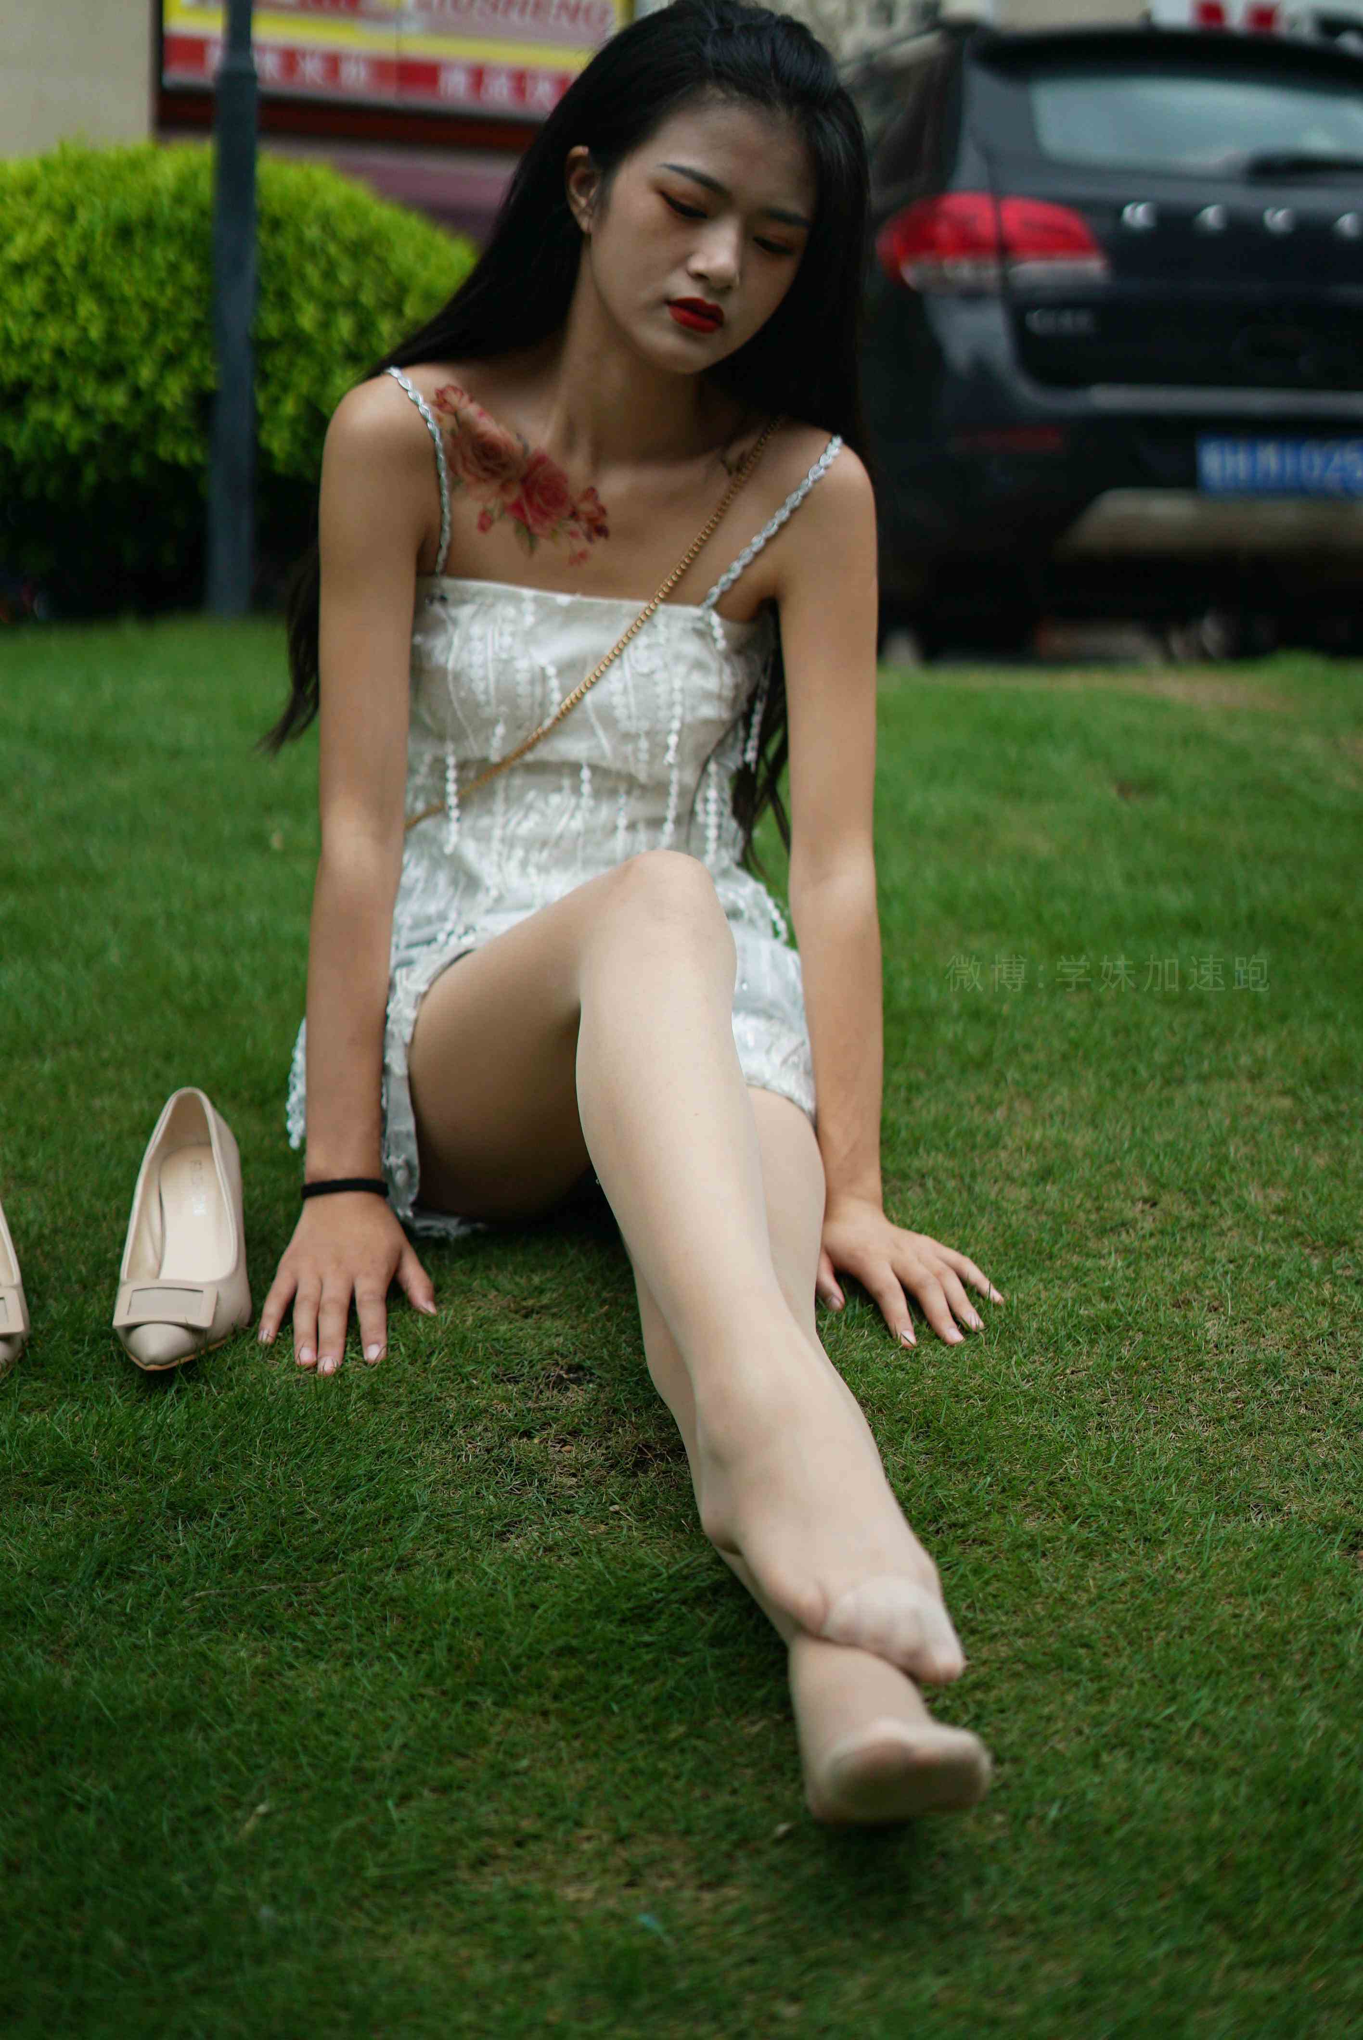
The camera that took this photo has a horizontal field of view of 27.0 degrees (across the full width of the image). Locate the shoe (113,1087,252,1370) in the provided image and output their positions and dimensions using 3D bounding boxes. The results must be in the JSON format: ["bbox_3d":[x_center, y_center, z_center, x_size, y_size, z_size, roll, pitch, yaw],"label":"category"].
[{"bbox_3d":[-0.311,0.135,1.810,0.079,0.125,0.228,1,12,-5],"label":"shoe"}]

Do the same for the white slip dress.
[{"bbox_3d":[-0.079,-0.148,2.063,0.390,0.595,0.370,2,12,0],"label":"white slip dress"}]

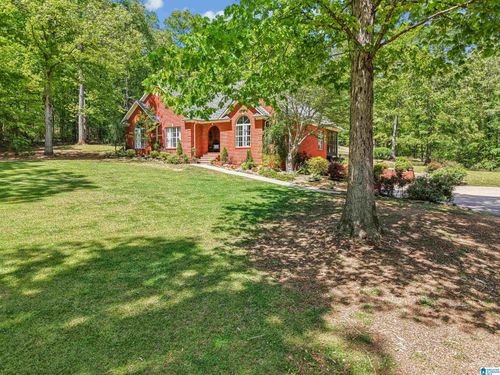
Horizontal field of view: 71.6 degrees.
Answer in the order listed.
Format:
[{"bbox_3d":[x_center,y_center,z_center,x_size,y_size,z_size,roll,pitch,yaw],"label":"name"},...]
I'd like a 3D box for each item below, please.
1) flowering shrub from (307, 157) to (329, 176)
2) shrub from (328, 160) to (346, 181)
[{"bbox_3d":[3.855,-1.185,19.800,1.250,1.150,1.200,0,6,0],"label":"flowering shrub"},{"bbox_3d":[4.518,-0.865,17.900,0.980,1.050,0.950,0,6,0],"label":"shrub"}]

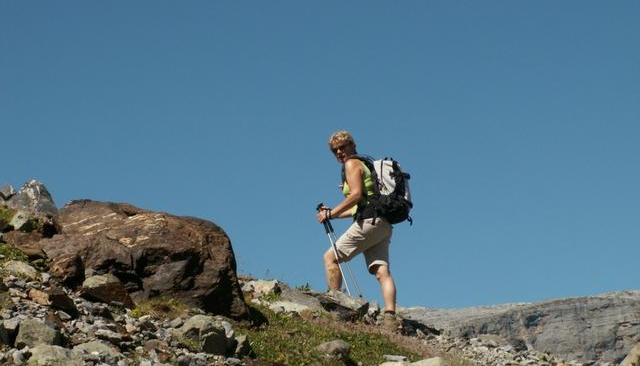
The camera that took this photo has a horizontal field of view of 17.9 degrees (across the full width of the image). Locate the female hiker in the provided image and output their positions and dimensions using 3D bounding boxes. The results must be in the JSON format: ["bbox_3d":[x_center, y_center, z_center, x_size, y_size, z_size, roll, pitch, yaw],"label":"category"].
[{"bbox_3d":[0.309,0.381,16.300,0.680,1.600,0.520,-1,-7,6],"label":"female hiker"}]

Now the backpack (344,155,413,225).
[{"bbox_3d":[0.477,0.060,16.300,0.440,0.530,0.340,-12,-7,4],"label":"backpack"}]

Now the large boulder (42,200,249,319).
[{"bbox_3d":[-1.321,0.579,15.400,1.560,0.900,1.150,0,-7,0],"label":"large boulder"}]

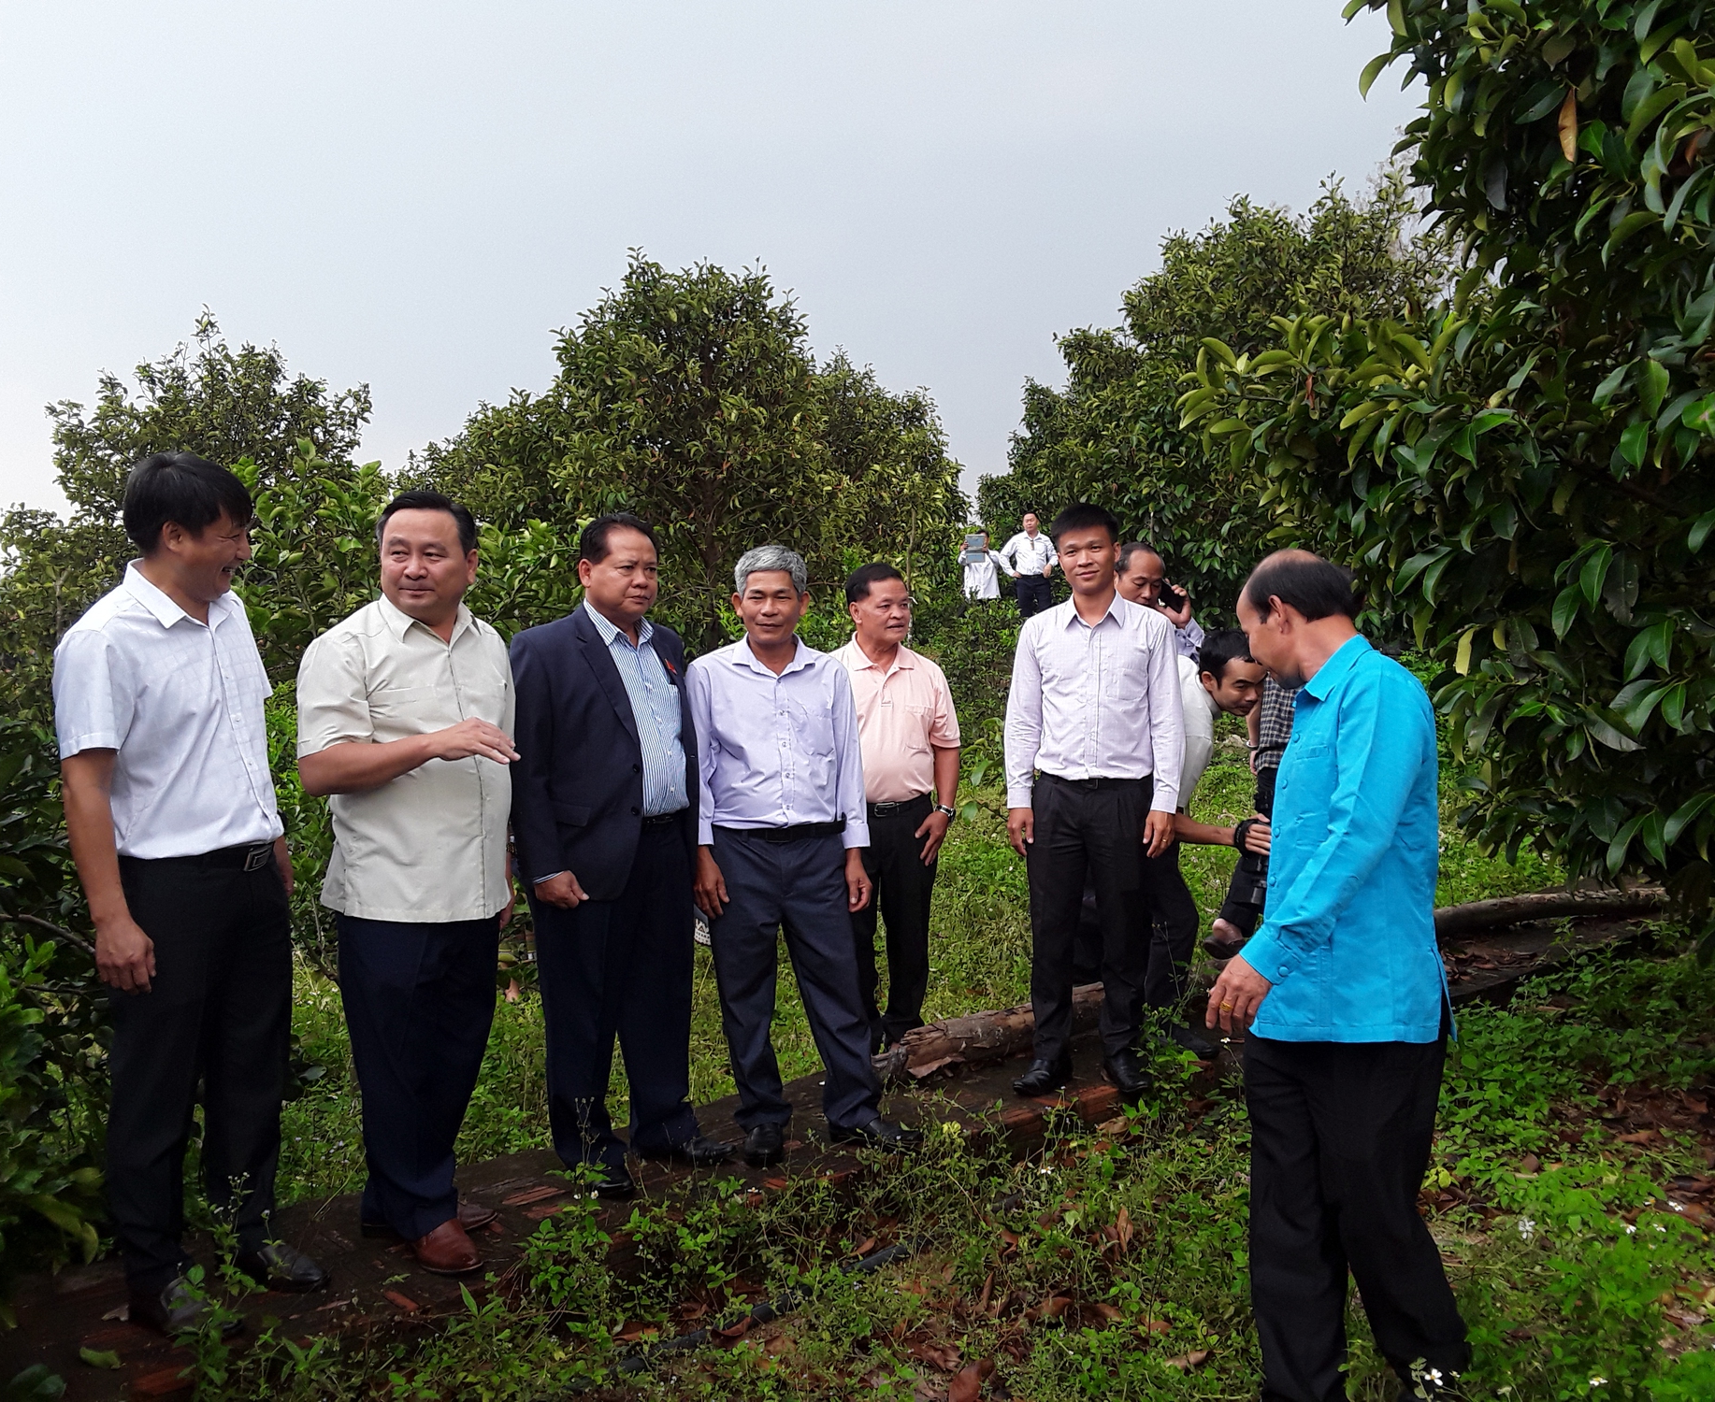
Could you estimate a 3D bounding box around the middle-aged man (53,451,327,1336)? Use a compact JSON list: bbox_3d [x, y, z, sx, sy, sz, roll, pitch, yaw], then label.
[{"bbox_3d":[-1.346,0.360,2.950,0.380,1.723,0.520,0,0,28],"label":"middle-aged man"}]

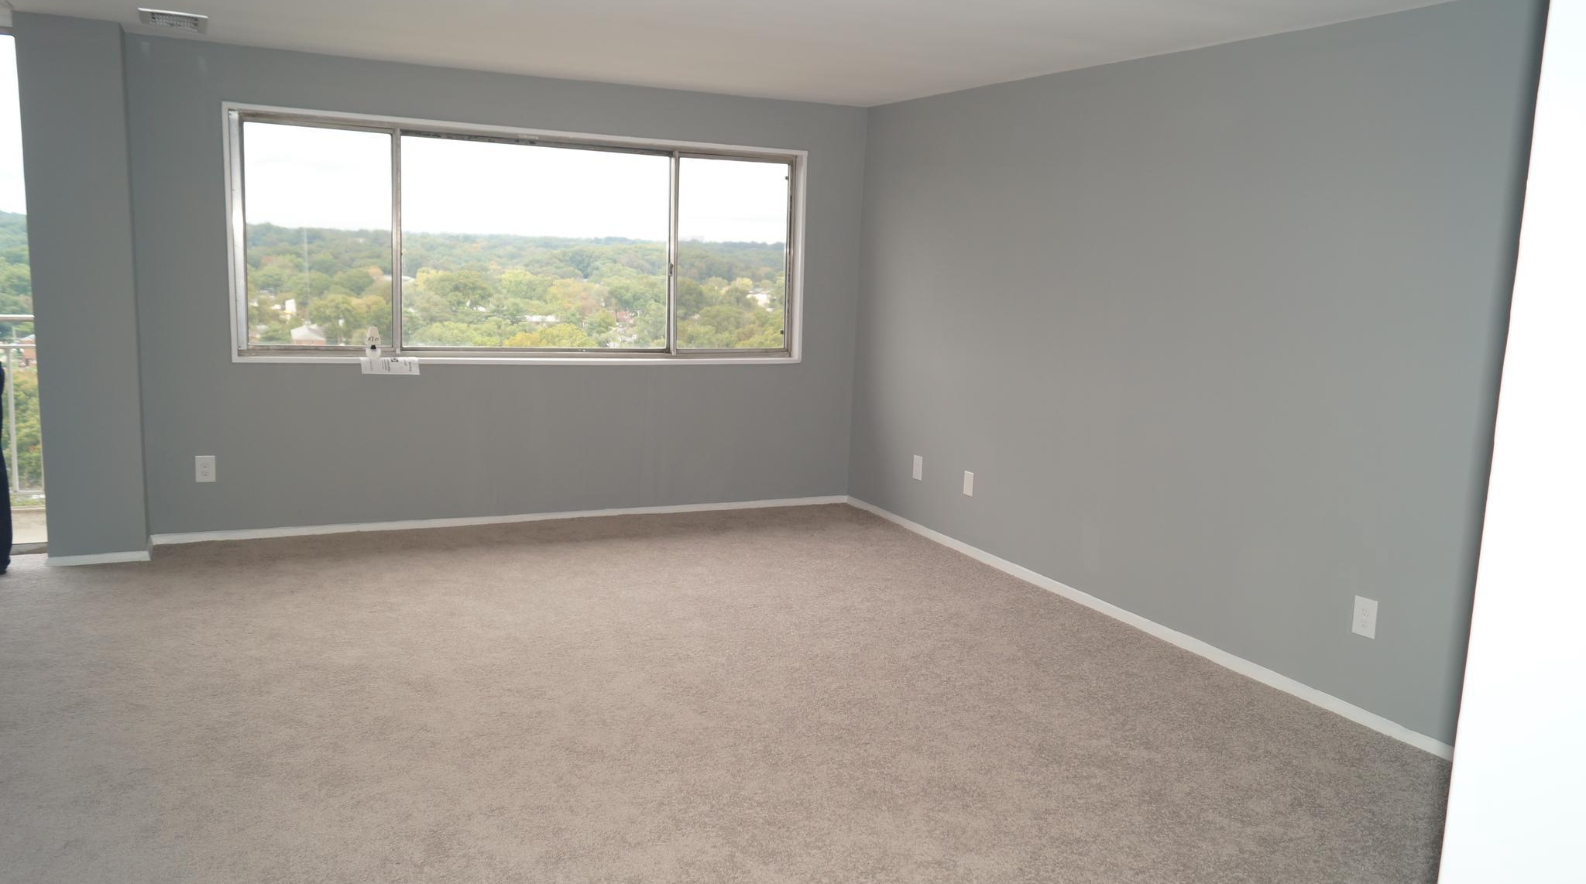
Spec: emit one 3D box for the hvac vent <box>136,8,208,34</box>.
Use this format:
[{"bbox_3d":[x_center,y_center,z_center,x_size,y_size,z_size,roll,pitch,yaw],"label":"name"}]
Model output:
[{"bbox_3d":[-2.663,-1.805,5.118,0.260,0.020,0.420,-2,10,-26],"label":"hvac vent"}]

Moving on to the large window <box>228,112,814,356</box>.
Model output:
[{"bbox_3d":[-1.360,-1.059,6.509,3.140,1.265,0.110,-2,10,-26],"label":"large window"}]

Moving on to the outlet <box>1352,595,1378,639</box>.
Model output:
[{"bbox_3d":[1.997,0.614,4.151,0.010,0.134,0.089,-2,10,-26],"label":"outlet"}]

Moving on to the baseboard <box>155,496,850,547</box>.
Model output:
[{"bbox_3d":[-1.401,0.427,6.703,3.895,0.046,0.014,-2,10,-26],"label":"baseboard"}]

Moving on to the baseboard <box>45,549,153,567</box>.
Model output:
[{"bbox_3d":[-3.212,0.544,5.496,0.420,0.046,0.014,-2,10,-26],"label":"baseboard"}]

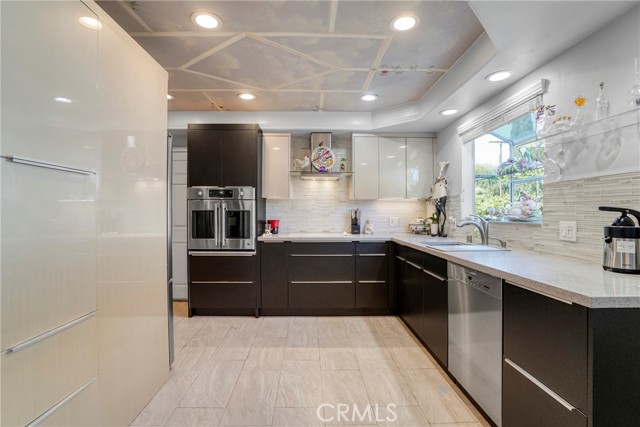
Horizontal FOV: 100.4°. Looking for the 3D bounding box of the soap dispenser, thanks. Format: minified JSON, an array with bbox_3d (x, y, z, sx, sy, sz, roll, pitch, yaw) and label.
[{"bbox_3d":[0.663,0.174,3.570,0.112,0.209,0.102,0,0,-1],"label":"soap dispenser"}]

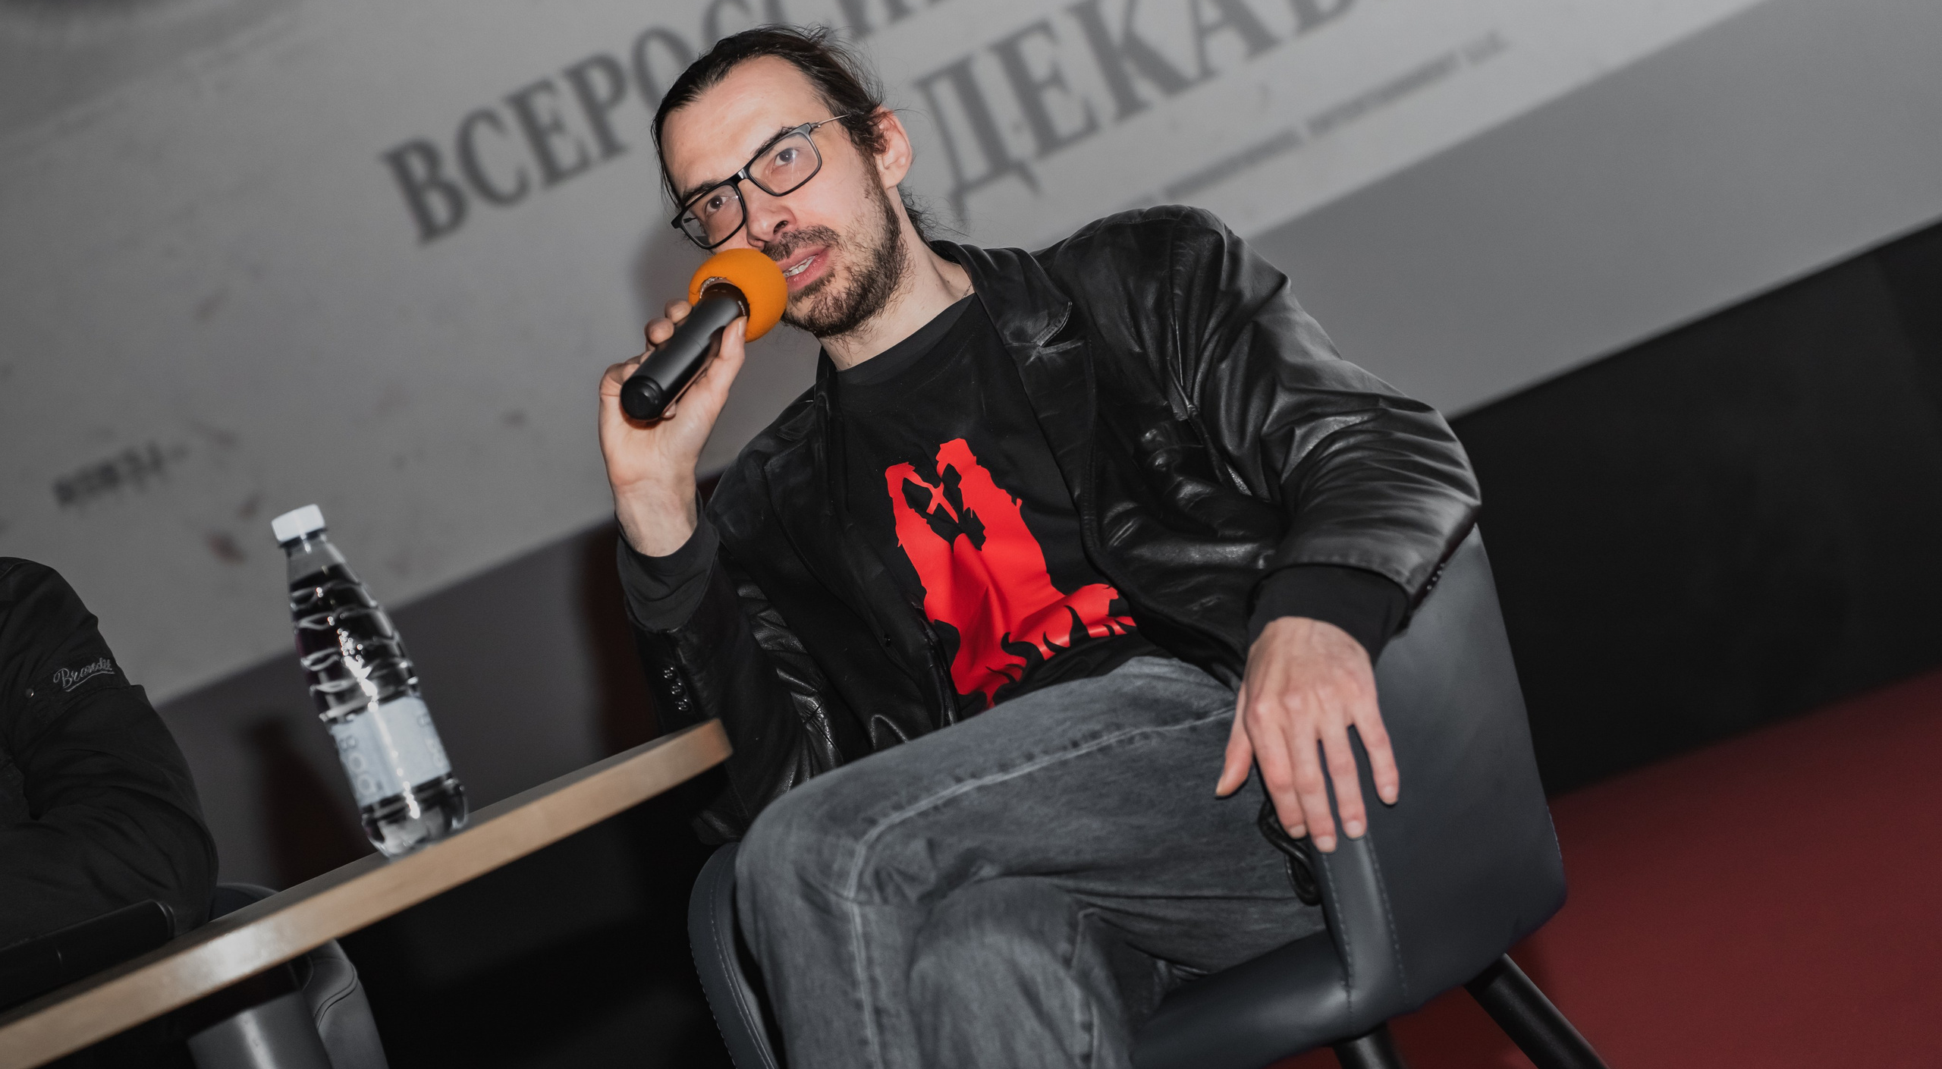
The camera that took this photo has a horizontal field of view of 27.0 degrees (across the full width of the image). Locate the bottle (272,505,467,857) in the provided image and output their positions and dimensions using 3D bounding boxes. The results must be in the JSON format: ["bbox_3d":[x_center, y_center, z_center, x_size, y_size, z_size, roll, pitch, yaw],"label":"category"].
[{"bbox_3d":[-0.375,0.088,2.490,0.065,0.222,0.065,-22,0,-9],"label":"bottle"}]

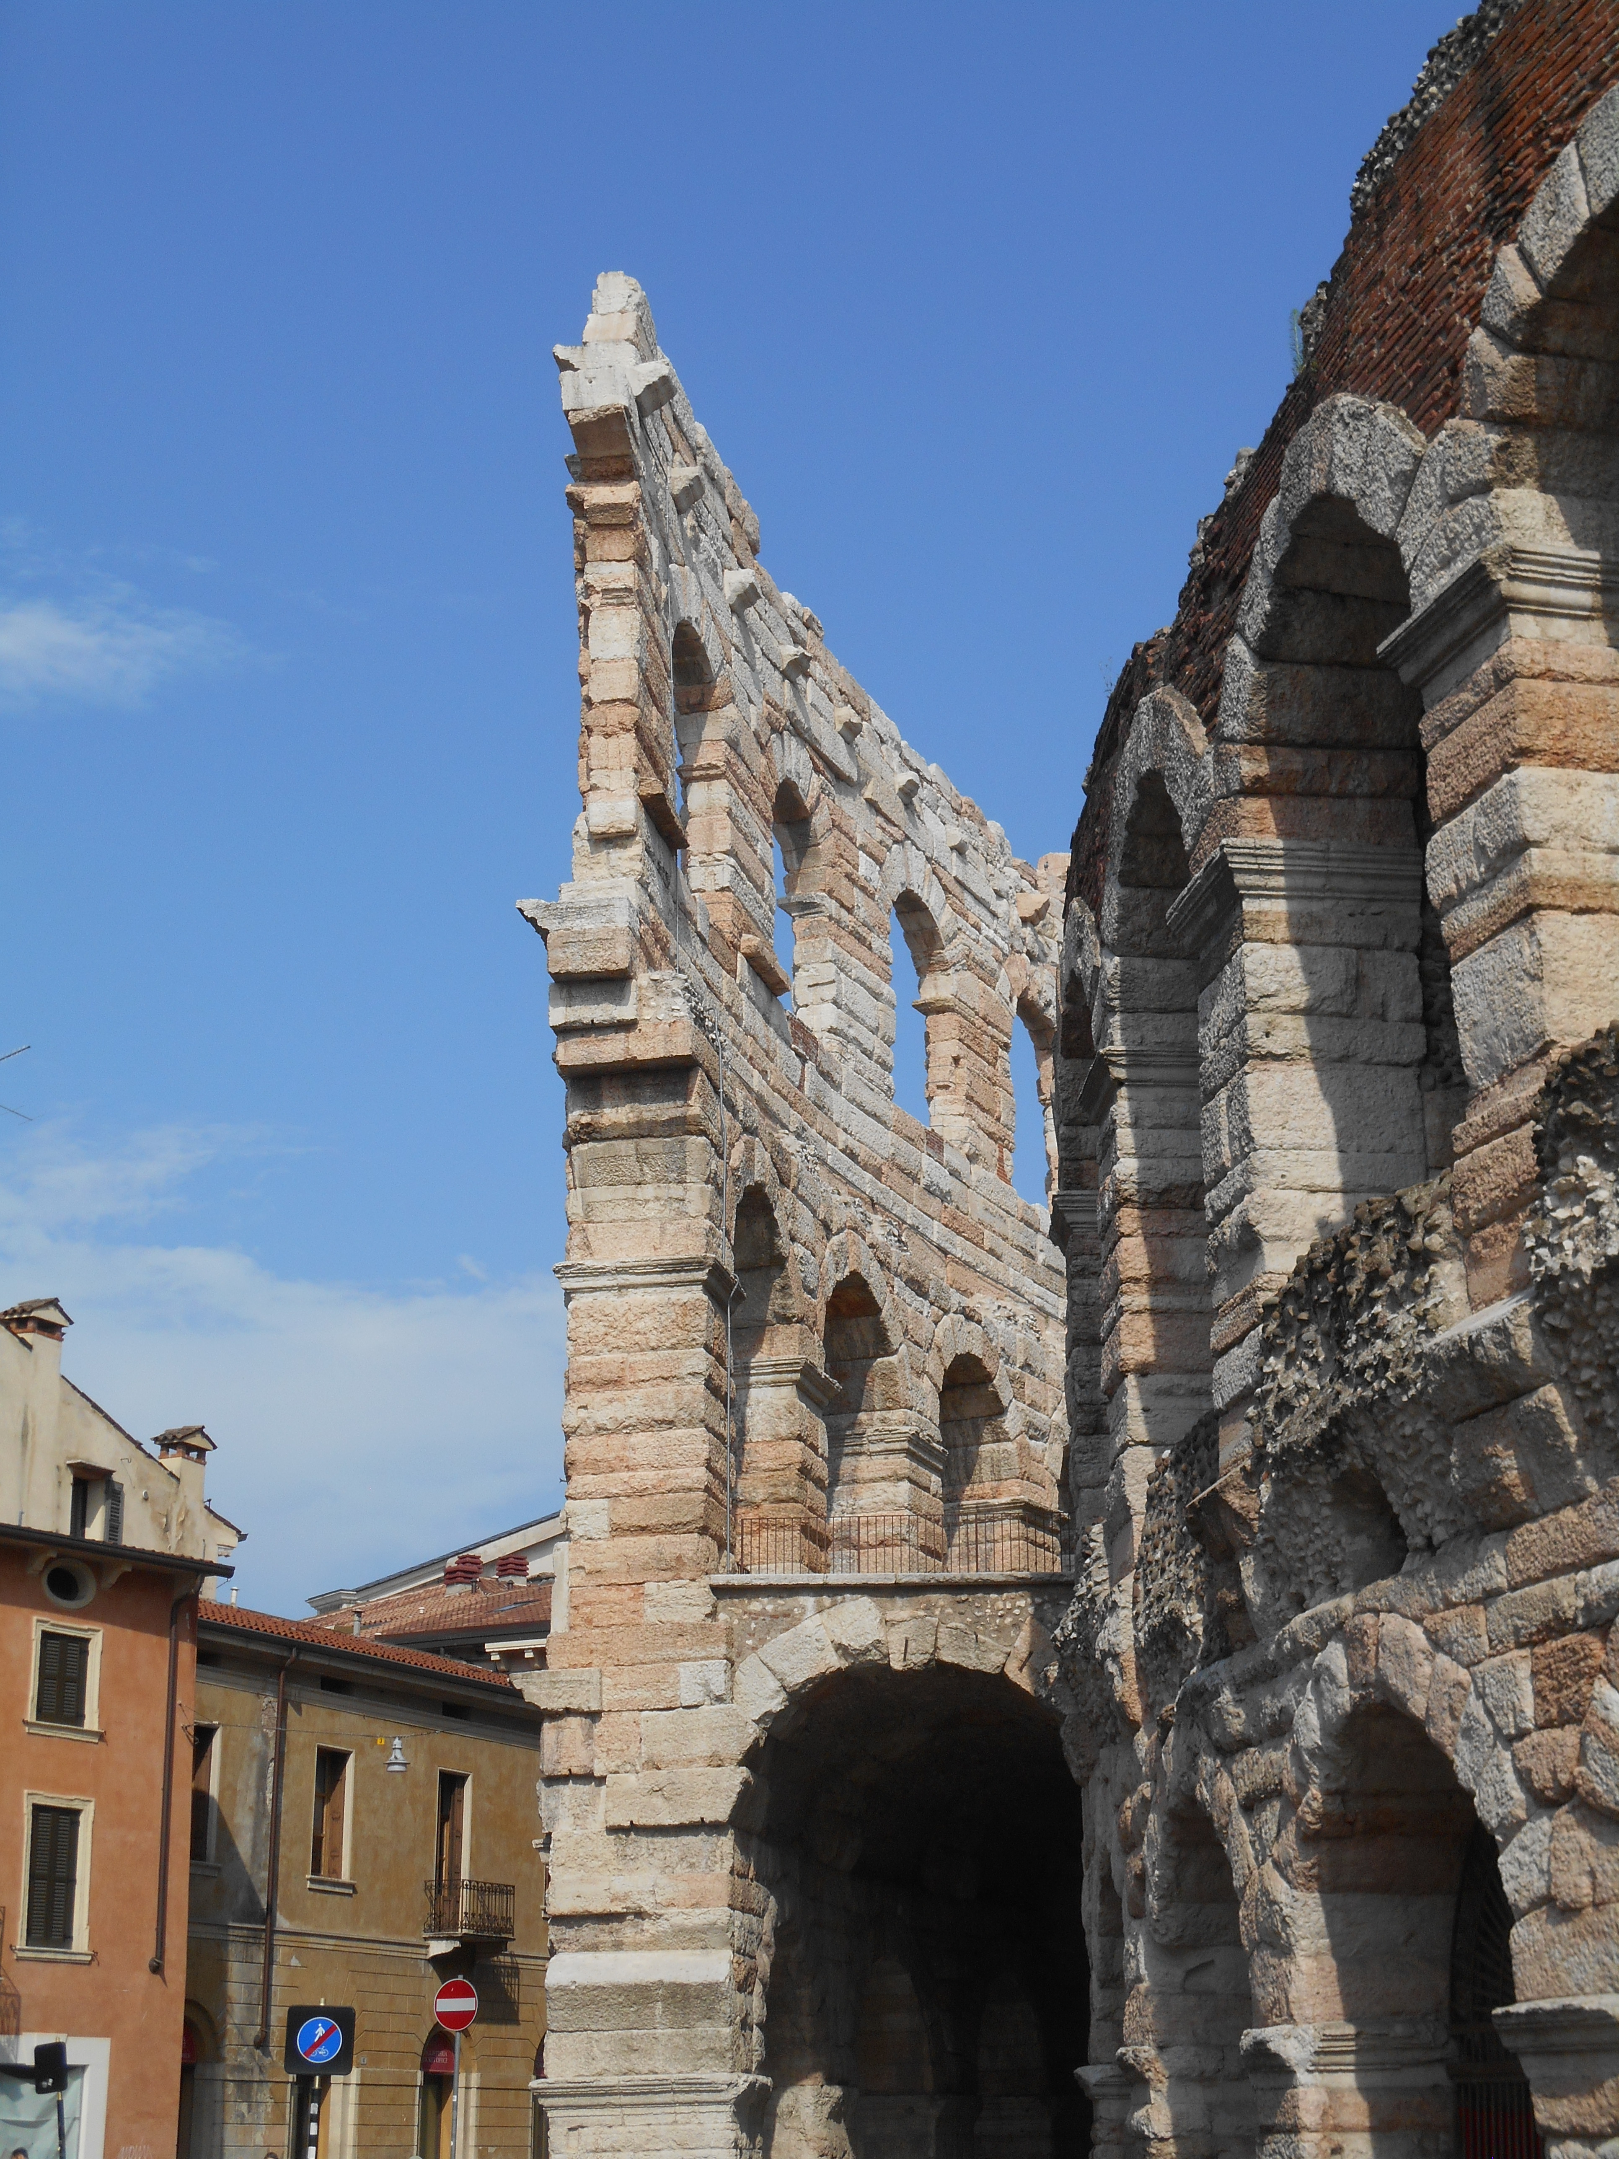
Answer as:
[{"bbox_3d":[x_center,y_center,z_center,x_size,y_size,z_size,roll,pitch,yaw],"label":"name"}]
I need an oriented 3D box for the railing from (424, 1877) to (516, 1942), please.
[{"bbox_3d":[-6.068,14.851,59.039,0.816,0.937,1.700,-9,-20,26],"label":"railing"}]

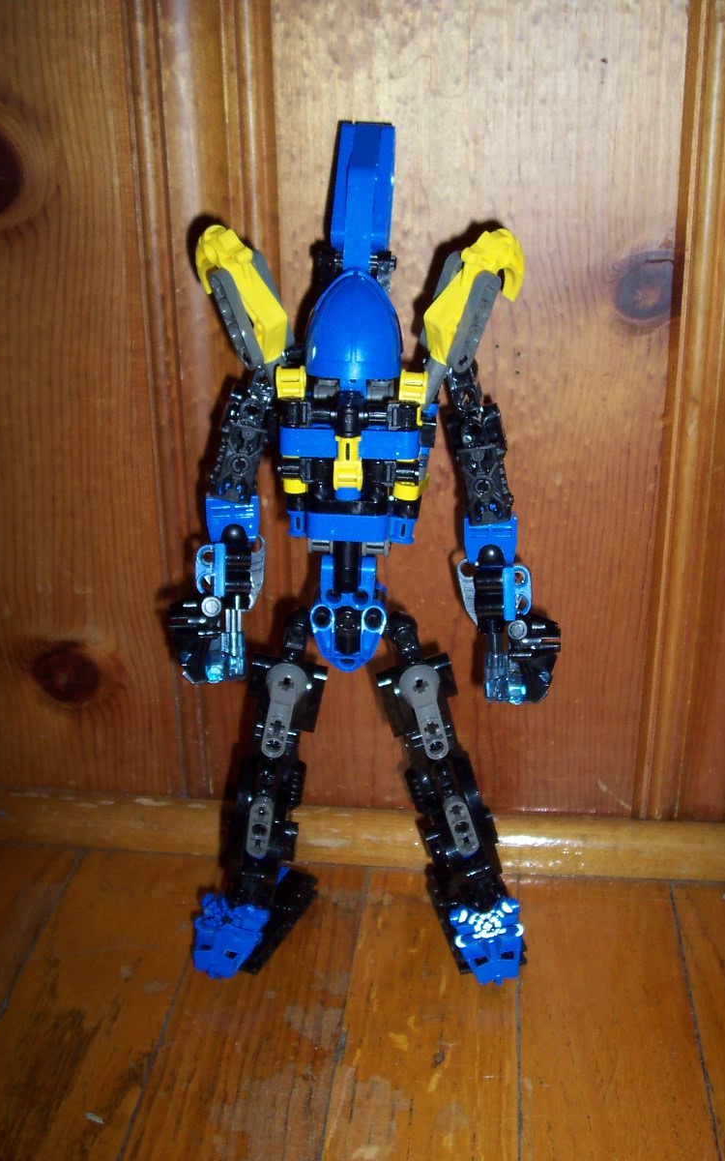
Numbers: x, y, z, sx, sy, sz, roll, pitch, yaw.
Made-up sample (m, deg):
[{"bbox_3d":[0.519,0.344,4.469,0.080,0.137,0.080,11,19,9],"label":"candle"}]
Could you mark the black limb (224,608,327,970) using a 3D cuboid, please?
[{"bbox_3d":[-0.031,0.068,0.433,0.033,0.119,0.055,14,23,11],"label":"black limb"}]

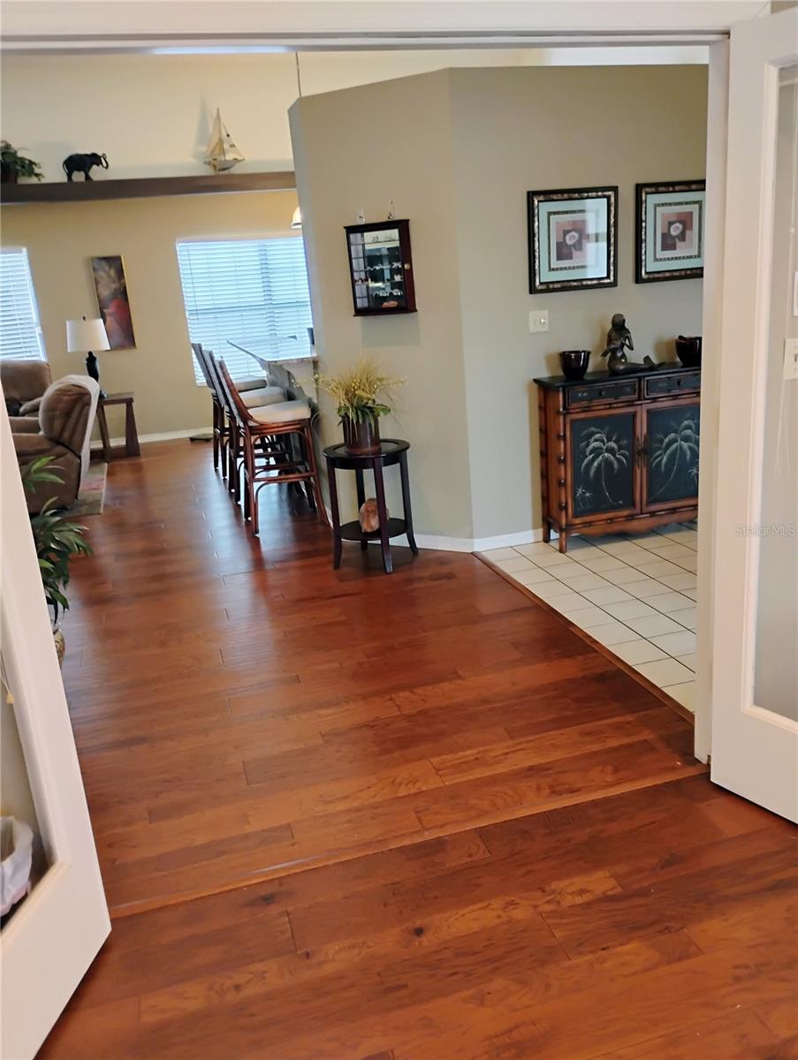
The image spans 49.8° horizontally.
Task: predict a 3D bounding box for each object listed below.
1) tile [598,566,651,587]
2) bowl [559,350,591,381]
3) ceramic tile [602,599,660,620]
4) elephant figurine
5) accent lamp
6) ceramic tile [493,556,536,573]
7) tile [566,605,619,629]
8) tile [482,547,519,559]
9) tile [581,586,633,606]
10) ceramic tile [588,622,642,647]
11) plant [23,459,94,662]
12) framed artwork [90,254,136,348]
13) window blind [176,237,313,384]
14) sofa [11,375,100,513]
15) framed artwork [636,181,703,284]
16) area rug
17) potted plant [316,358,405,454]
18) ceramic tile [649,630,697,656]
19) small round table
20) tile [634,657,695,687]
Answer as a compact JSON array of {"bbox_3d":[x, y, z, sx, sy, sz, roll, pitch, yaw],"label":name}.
[{"bbox_3d":[1.125,0.230,4.300,0.201,0.010,0.202,-9,17,-13],"label":"tile"},{"bbox_3d":[0.933,-0.877,4.542,0.168,0.140,0.168,-4,16,1],"label":"bowl"},{"bbox_3d":[1.061,0.373,3.962,0.205,0.010,0.205,-9,17,-14],"label":"ceramic tile"},{"bbox_3d":[-3.224,-3.735,8.854,0.447,0.275,0.160,-8,16,-14],"label":"elephant figurine"},{"bbox_3d":[-3.137,-1.750,8.762,0.410,0.835,0.410,-8,16,-14],"label":"accent lamp"},{"bbox_3d":[0.626,0.188,4.587,0.193,0.010,0.202,-9,17,-13],"label":"ceramic tile"},{"bbox_3d":[0.843,0.392,3.823,0.193,0.010,0.202,-9,17,-13],"label":"tile"},{"bbox_3d":[0.584,0.141,4.810,0.177,0.010,0.204,-8,16,-14],"label":"tile"},{"bbox_3d":[0.982,0.311,4.061,0.201,0.010,0.202,-9,17,-13],"label":"tile"},{"bbox_3d":[0.912,0.445,3.653,0.177,0.010,0.203,-8,16,-14],"label":"ceramic tile"},{"bbox_3d":[-1.458,0.177,3.403,0.540,1.000,0.540,-8,16,-14],"label":"plant"},{"bbox_3d":[-3.070,-2.434,9.251,0.315,0.970,0.035,-8,16,-14],"label":"framed artwork"},{"bbox_3d":[-1.485,-2.494,9.707,1.780,1.540,0.060,-8,16,-14],"label":"window blind"},{"bbox_3d":[-2.881,-0.726,6.881,0.980,1.000,0.970,-9,17,-14],"label":"sofa"},{"bbox_3d":[1.541,-1.652,4.745,0.513,0.512,0.030,-9,17,-14],"label":"framed artwork"},{"bbox_3d":[-3.449,-0.265,7.215,1.900,0.012,2.250,-9,17,-14],"label":"area rug"},{"bbox_3d":[-0.201,-0.673,4.636,0.470,0.510,0.430,-9,17,-14],"label":"potted plant"},{"bbox_3d":[1.175,0.478,3.584,0.205,0.010,0.205,-9,17,-14],"label":"ceramic tile"},{"bbox_3d":[-0.153,-0.136,4.739,0.480,0.650,0.480,-4,16,1],"label":"small round table"},{"bbox_3d":[1.022,0.546,3.268,0.177,0.010,0.200,-8,16,-14],"label":"tile"}]

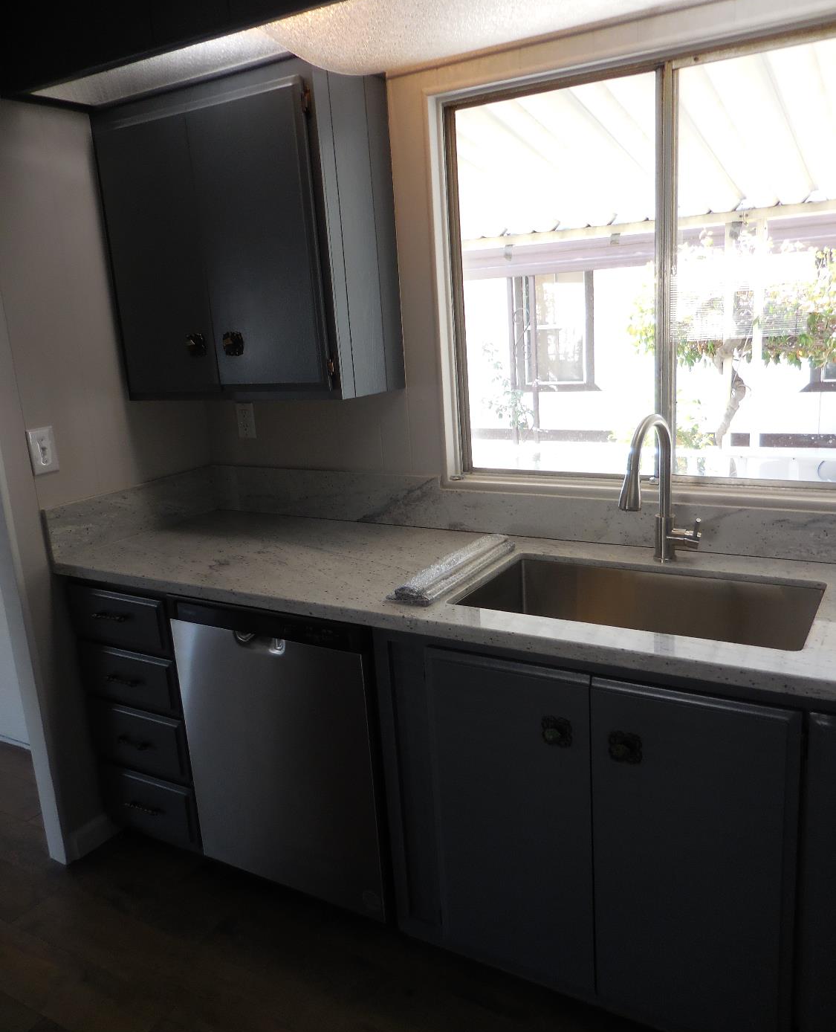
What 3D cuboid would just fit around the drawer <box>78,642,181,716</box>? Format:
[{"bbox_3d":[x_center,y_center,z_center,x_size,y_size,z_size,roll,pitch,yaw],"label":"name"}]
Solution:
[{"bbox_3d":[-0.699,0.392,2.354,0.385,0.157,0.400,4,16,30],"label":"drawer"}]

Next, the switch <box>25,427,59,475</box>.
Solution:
[{"bbox_3d":[-1.013,-0.174,2.179,0.013,0.119,0.074,4,16,30],"label":"switch"}]

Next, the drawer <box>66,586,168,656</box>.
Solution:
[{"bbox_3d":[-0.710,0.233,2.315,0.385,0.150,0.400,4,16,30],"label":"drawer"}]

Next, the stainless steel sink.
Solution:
[{"bbox_3d":[0.460,0.287,1.717,0.715,0.225,0.405,4,16,30],"label":"stainless steel sink"}]

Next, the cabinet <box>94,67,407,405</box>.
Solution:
[{"bbox_3d":[-0.478,-0.736,2.244,0.782,0.793,0.326,4,16,30],"label":"cabinet"}]

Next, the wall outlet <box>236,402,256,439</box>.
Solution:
[{"bbox_3d":[-0.555,-0.308,2.602,0.071,0.115,0.011,4,16,30],"label":"wall outlet"}]

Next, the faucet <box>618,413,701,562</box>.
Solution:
[{"bbox_3d":[0.548,-0.051,1.786,0.132,0.355,0.252,4,16,30],"label":"faucet"}]

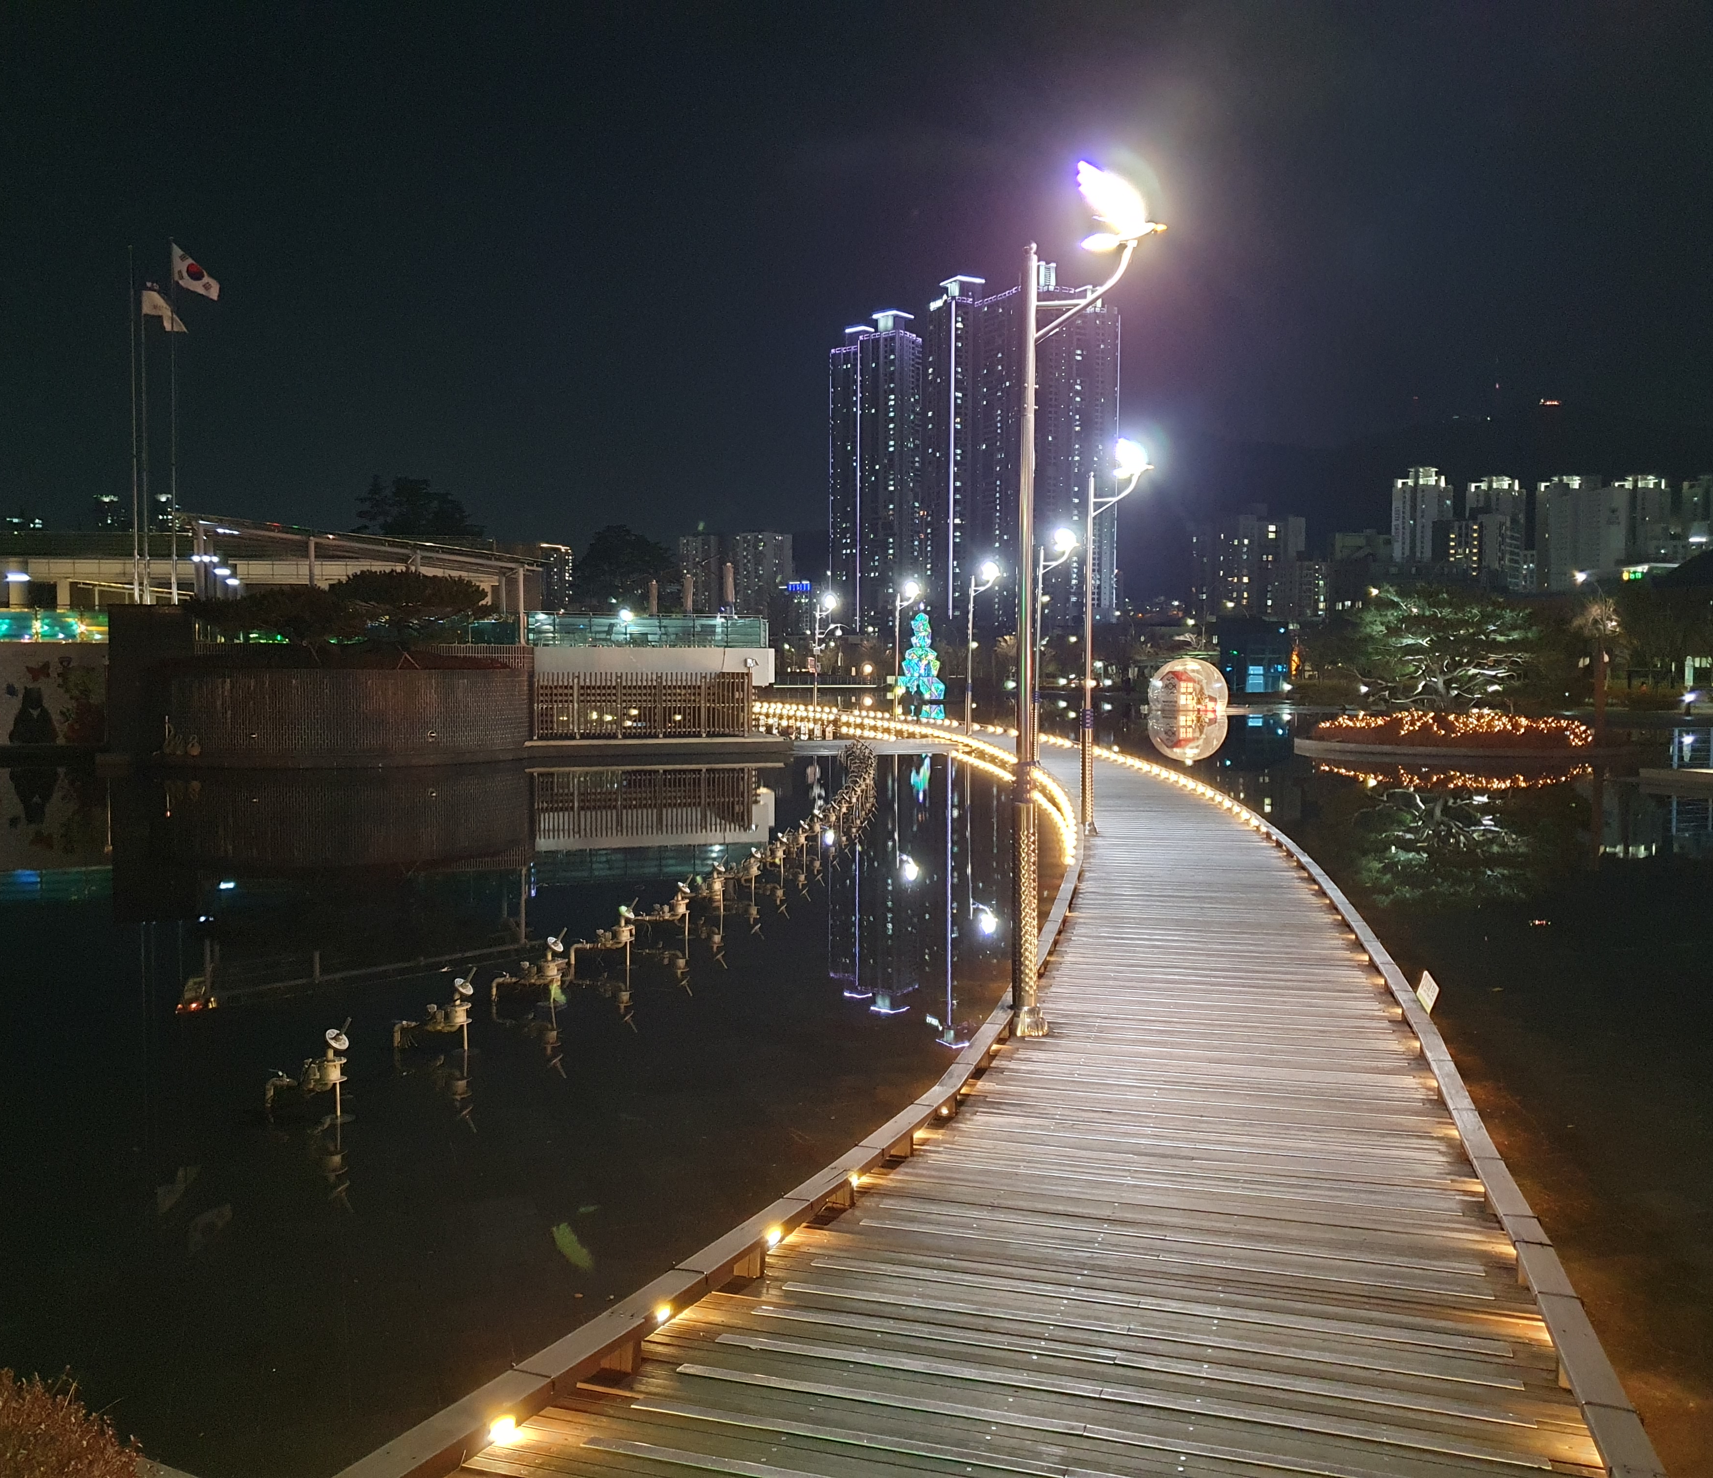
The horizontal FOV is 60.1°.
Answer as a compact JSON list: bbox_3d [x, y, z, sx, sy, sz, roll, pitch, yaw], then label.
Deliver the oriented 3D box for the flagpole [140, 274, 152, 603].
[{"bbox_3d":[-13.934,-5.815,29.059,0.130,6.500,0.130,0,3,0],"label":"flagpole"}]

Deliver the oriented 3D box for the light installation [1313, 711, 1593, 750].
[{"bbox_3d":[13.389,-0.318,33.199,6.228,0.640,5.536,0,3,0],"label":"light installation"}]

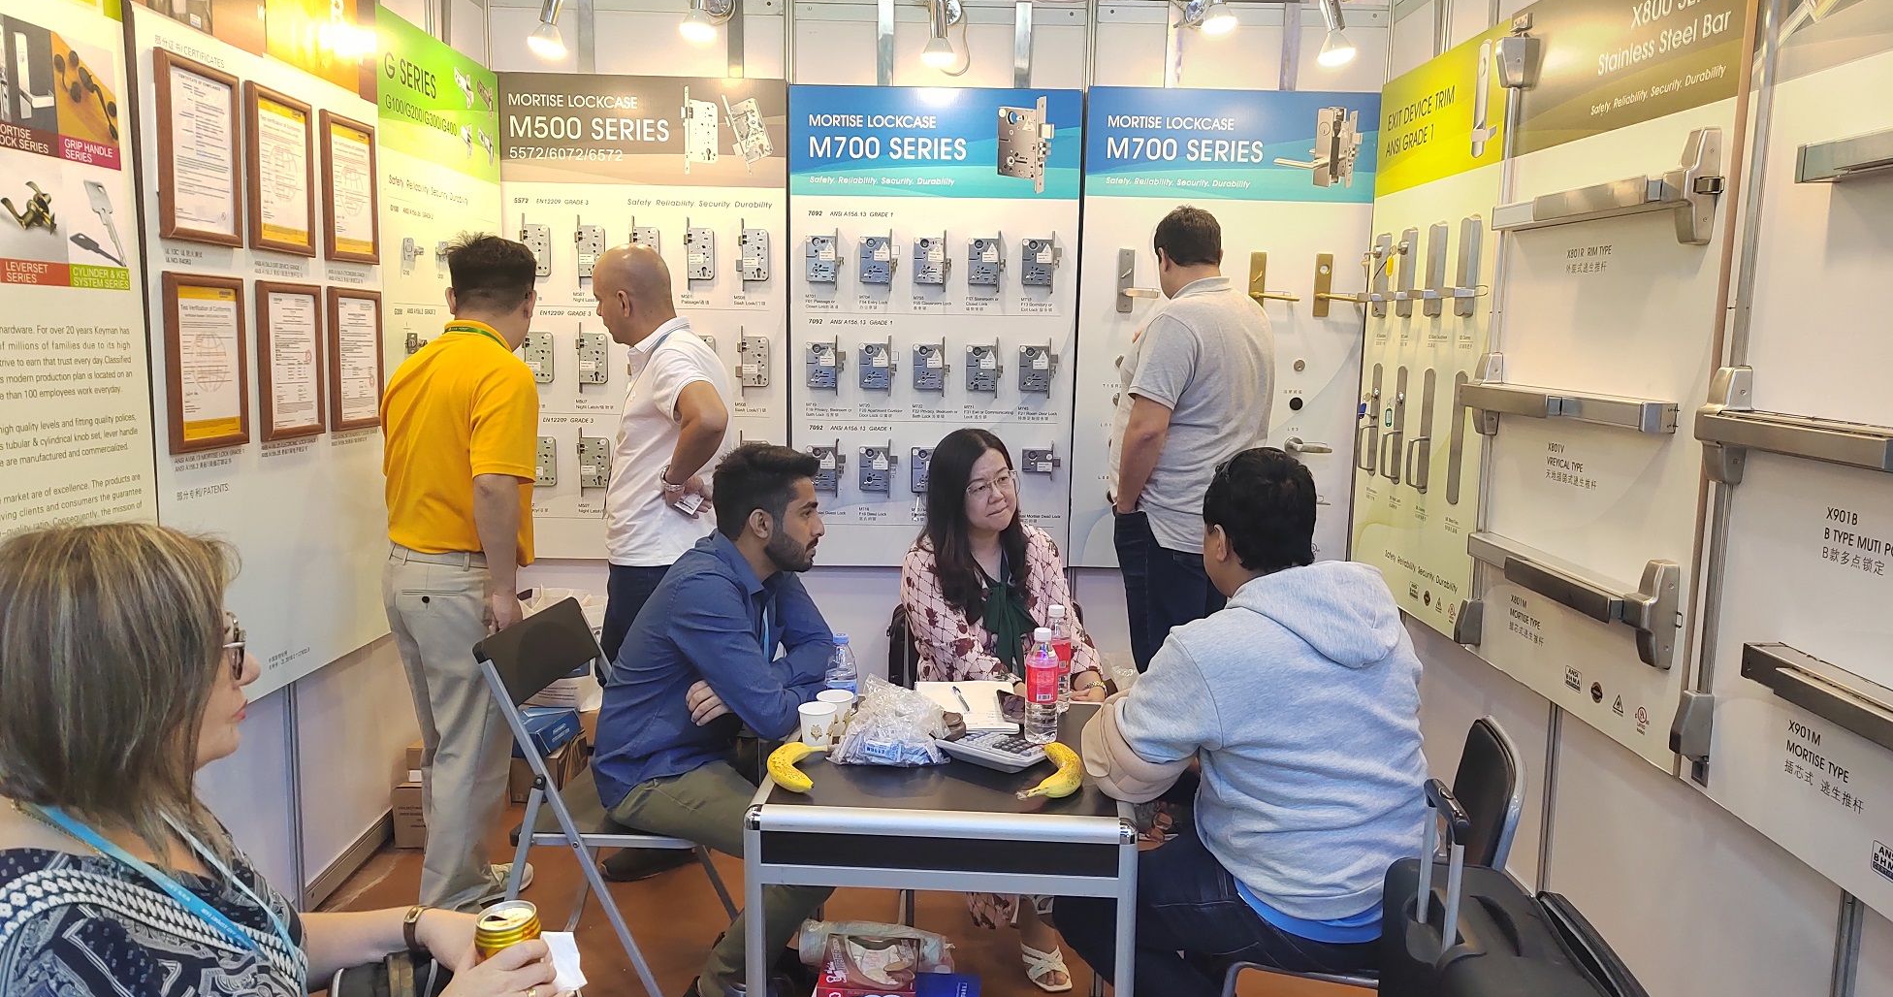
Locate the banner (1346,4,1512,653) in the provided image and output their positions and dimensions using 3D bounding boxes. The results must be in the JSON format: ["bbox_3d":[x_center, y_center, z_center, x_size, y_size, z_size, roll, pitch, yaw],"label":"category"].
[{"bbox_3d":[1.440,-0.490,3.796,0.030,1.610,0.955,1,8,-1],"label":"banner"}]

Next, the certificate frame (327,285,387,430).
[{"bbox_3d":[-1.468,-0.344,3.131,0.020,0.340,0.255,1,8,-1],"label":"certificate frame"}]

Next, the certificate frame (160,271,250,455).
[{"bbox_3d":[-1.467,-0.270,2.505,0.025,0.342,0.245,1,8,0],"label":"certificate frame"}]

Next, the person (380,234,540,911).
[{"bbox_3d":[-1.158,0.183,3.122,0.470,1.640,0.340,4,8,21],"label":"person"}]

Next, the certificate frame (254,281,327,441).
[{"bbox_3d":[-1.465,-0.306,2.821,0.025,0.342,0.240,1,8,0],"label":"certificate frame"}]

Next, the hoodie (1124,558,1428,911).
[{"bbox_3d":[0.571,0.409,2.255,0.460,0.610,0.530,7,10,37],"label":"hoodie"}]

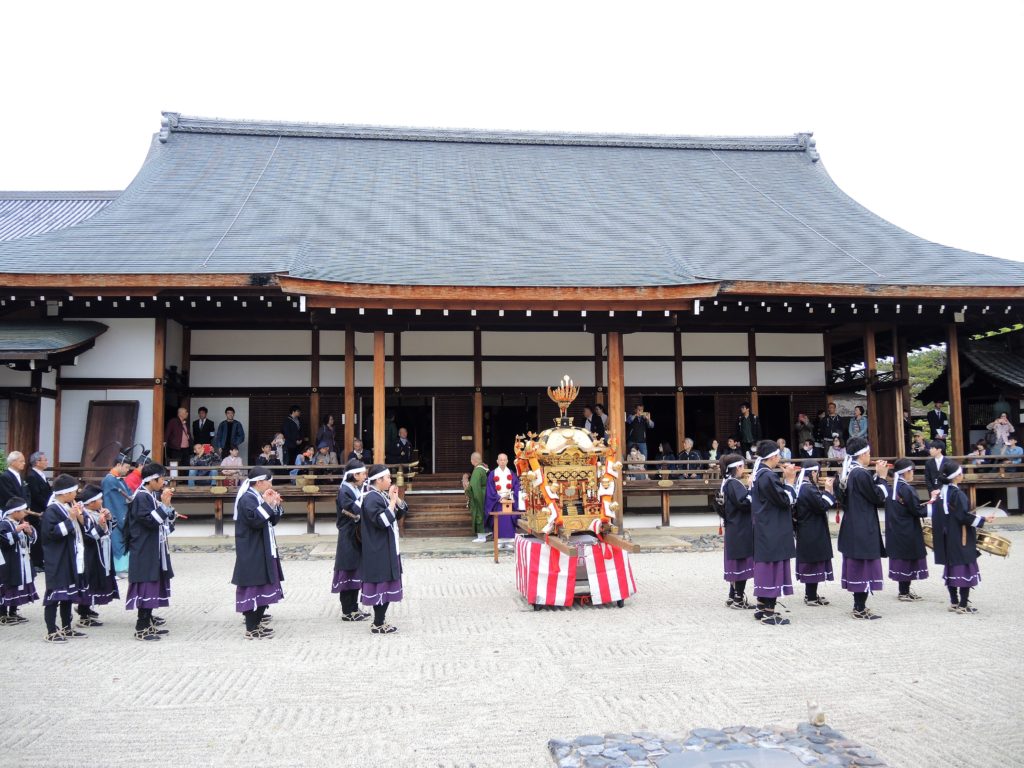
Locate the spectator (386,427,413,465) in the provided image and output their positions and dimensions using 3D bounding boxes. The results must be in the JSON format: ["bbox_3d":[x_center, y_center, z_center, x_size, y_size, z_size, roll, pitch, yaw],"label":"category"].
[{"bbox_3d":[-2.439,1.529,18.281,0.560,1.182,0.750,1,-5,-16],"label":"spectator"}]

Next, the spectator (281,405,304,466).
[{"bbox_3d":[-4.837,1.301,18.220,0.360,1.680,0.480,-2,-5,20],"label":"spectator"}]

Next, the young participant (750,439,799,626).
[{"bbox_3d":[2.424,1.361,7.757,0.420,1.662,0.480,0,-5,-6],"label":"young participant"}]

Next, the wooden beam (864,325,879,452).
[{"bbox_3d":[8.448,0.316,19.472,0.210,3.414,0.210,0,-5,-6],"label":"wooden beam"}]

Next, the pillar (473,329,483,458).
[{"bbox_3d":[-0.841,0.431,20.498,0.190,3.596,0.190,0,-5,-6],"label":"pillar"}]

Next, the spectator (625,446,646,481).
[{"bbox_3d":[2.622,1.657,17.588,0.470,0.720,0.550,0,-5,-7],"label":"spectator"}]

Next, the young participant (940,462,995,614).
[{"bbox_3d":[4.497,1.508,8.215,0.420,1.460,0.430,0,-5,-7],"label":"young participant"}]

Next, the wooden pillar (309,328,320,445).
[{"bbox_3d":[-4.538,0.483,19.116,0.185,3.474,0.185,0,-5,-7],"label":"wooden pillar"}]

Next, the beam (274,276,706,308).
[{"bbox_3d":[-0.126,-1.564,14.167,7.514,0.520,0.400,0,-5,-6],"label":"beam"}]

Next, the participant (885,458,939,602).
[{"bbox_3d":[4.333,1.559,8.946,0.460,1.492,0.470,-1,-5,0],"label":"participant"}]

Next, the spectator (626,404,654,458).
[{"bbox_3d":[2.907,1.289,18.770,0.580,1.652,0.450,0,-5,-13],"label":"spectator"}]

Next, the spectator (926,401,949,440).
[{"bbox_3d":[10.084,1.216,19.549,0.500,1.680,0.320,-2,-5,14],"label":"spectator"}]

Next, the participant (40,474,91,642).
[{"bbox_3d":[-3.939,1.520,7.340,0.390,1.419,0.420,0,-5,-6],"label":"participant"}]

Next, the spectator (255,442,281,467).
[{"bbox_3d":[-4.785,1.578,16.192,0.500,0.827,0.600,1,-5,-20],"label":"spectator"}]

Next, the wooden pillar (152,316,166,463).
[{"bbox_3d":[-7.591,0.315,17.764,0.210,3.509,0.210,0,-5,-6],"label":"wooden pillar"}]

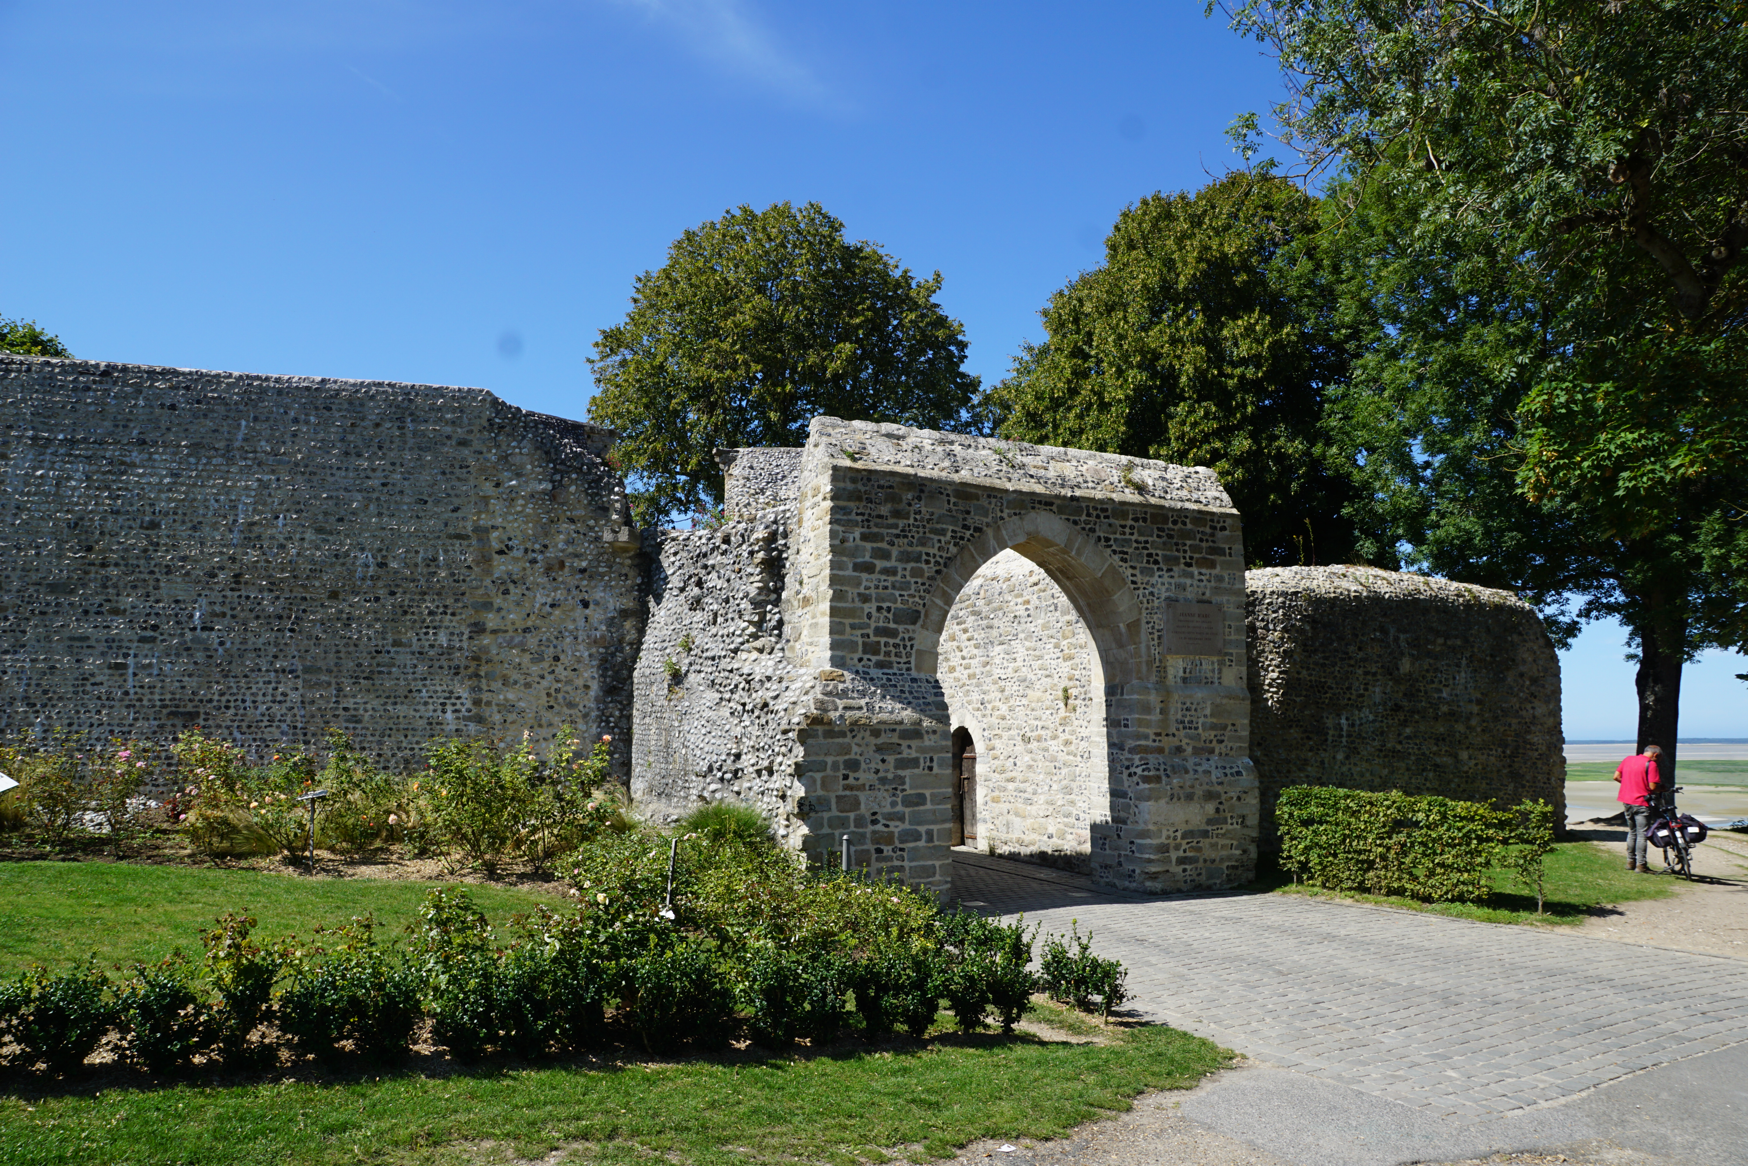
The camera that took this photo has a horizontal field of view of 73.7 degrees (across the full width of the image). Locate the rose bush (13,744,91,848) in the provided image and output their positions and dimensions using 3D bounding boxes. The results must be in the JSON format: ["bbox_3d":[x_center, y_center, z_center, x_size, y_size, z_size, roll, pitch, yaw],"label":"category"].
[{"bbox_3d":[-11.316,2.919,16.138,1.000,1.380,0.950,0,-8,0],"label":"rose bush"}]

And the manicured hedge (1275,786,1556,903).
[{"bbox_3d":[5.798,2.880,12.751,0.550,1.120,3.000,5,-10,-35],"label":"manicured hedge"}]

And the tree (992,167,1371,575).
[{"bbox_3d":[6.856,-2.529,24.611,9.200,13.057,9.000,0,-8,0],"label":"tree"}]

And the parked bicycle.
[{"bbox_3d":[10.111,3.166,14.742,0.650,1.070,1.720,-4,-9,23],"label":"parked bicycle"}]

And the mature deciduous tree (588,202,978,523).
[{"bbox_3d":[-2.047,-2.326,26.106,9.200,13.131,9.000,0,-8,0],"label":"mature deciduous tree"}]

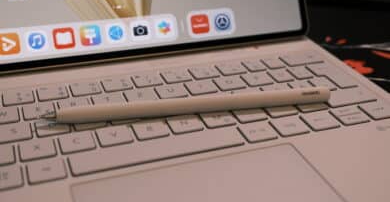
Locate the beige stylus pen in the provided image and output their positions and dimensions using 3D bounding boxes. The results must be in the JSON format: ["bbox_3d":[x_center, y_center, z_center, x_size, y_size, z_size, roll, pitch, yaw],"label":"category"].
[{"bbox_3d":[-0.001,0.003,0.274,0.162,0.009,0.009,-4,30,-10],"label":"beige stylus pen"}]

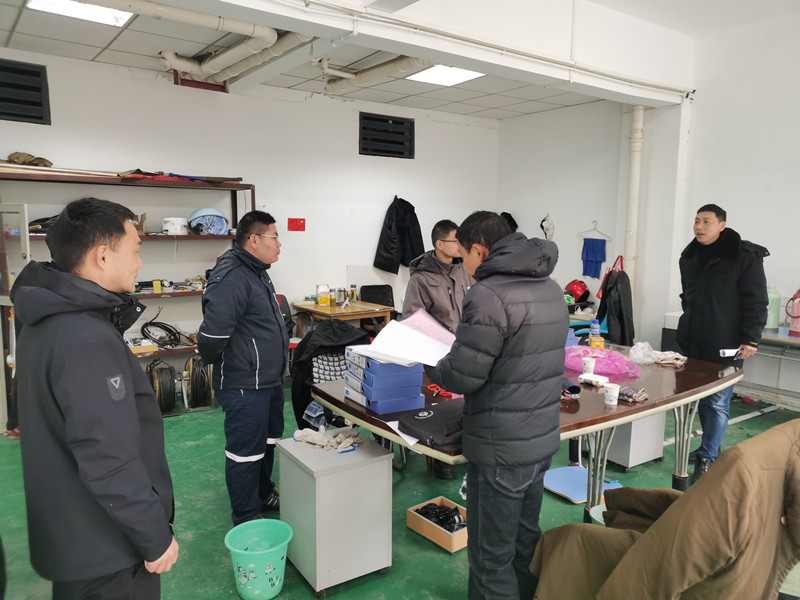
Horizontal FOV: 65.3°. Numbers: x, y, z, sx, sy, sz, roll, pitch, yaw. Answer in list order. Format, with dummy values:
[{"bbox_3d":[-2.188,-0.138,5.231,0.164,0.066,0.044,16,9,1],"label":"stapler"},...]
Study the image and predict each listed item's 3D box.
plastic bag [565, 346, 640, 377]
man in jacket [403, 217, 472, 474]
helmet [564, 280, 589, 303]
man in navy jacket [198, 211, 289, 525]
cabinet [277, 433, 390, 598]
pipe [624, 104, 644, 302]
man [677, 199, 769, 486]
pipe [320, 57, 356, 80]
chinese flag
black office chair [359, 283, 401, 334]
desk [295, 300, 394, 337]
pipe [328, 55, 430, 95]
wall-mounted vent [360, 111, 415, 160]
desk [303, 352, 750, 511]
[{"bbox_3d":[1.129,0.350,3.549,0.460,0.110,0.270,3,7,20],"label":"plastic bag"},{"bbox_3d":[0.279,0.292,4.256,0.370,1.680,0.530,7,10,43],"label":"man in jacket"},{"bbox_3d":[1.886,-0.091,6.650,0.270,0.240,0.240,3,8,23],"label":"helmet"},{"bbox_3d":[-0.882,0.356,3.558,0.440,1.710,0.530,0,7,-3],"label":"man in navy jacket"},{"bbox_3d":[-0.317,0.993,2.996,0.400,0.590,0.450,-4,8,-33],"label":"cabinet"},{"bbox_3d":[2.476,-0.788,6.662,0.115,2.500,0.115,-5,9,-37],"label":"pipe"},{"bbox_3d":[2.048,0.257,4.026,0.370,1.730,0.530,-4,8,-32],"label":"man"},{"bbox_3d":[-0.515,-1.980,5.370,0.380,0.110,0.070,-5,8,-36],"label":"pipe"},{"bbox_3d":[-1.063,-0.777,6.460,0.197,0.134,0.010,-5,8,-36],"label":"chinese flag"},{"bbox_3d":[-0.123,0.315,7.062,0.560,0.940,0.580,-5,9,-37],"label":"black office chair"},{"bbox_3d":[-0.568,0.456,6.352,0.780,0.770,0.880,-5,8,-36],"label":"desk"},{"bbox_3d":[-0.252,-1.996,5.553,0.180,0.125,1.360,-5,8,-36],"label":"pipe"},{"bbox_3d":[-0.131,-1.846,7.028,0.765,0.452,0.060,-5,8,-36],"label":"wall-mounted vent"},{"bbox_3d":[0.803,0.831,3.651,2.420,0.765,1.420,-5,9,-37],"label":"desk"}]

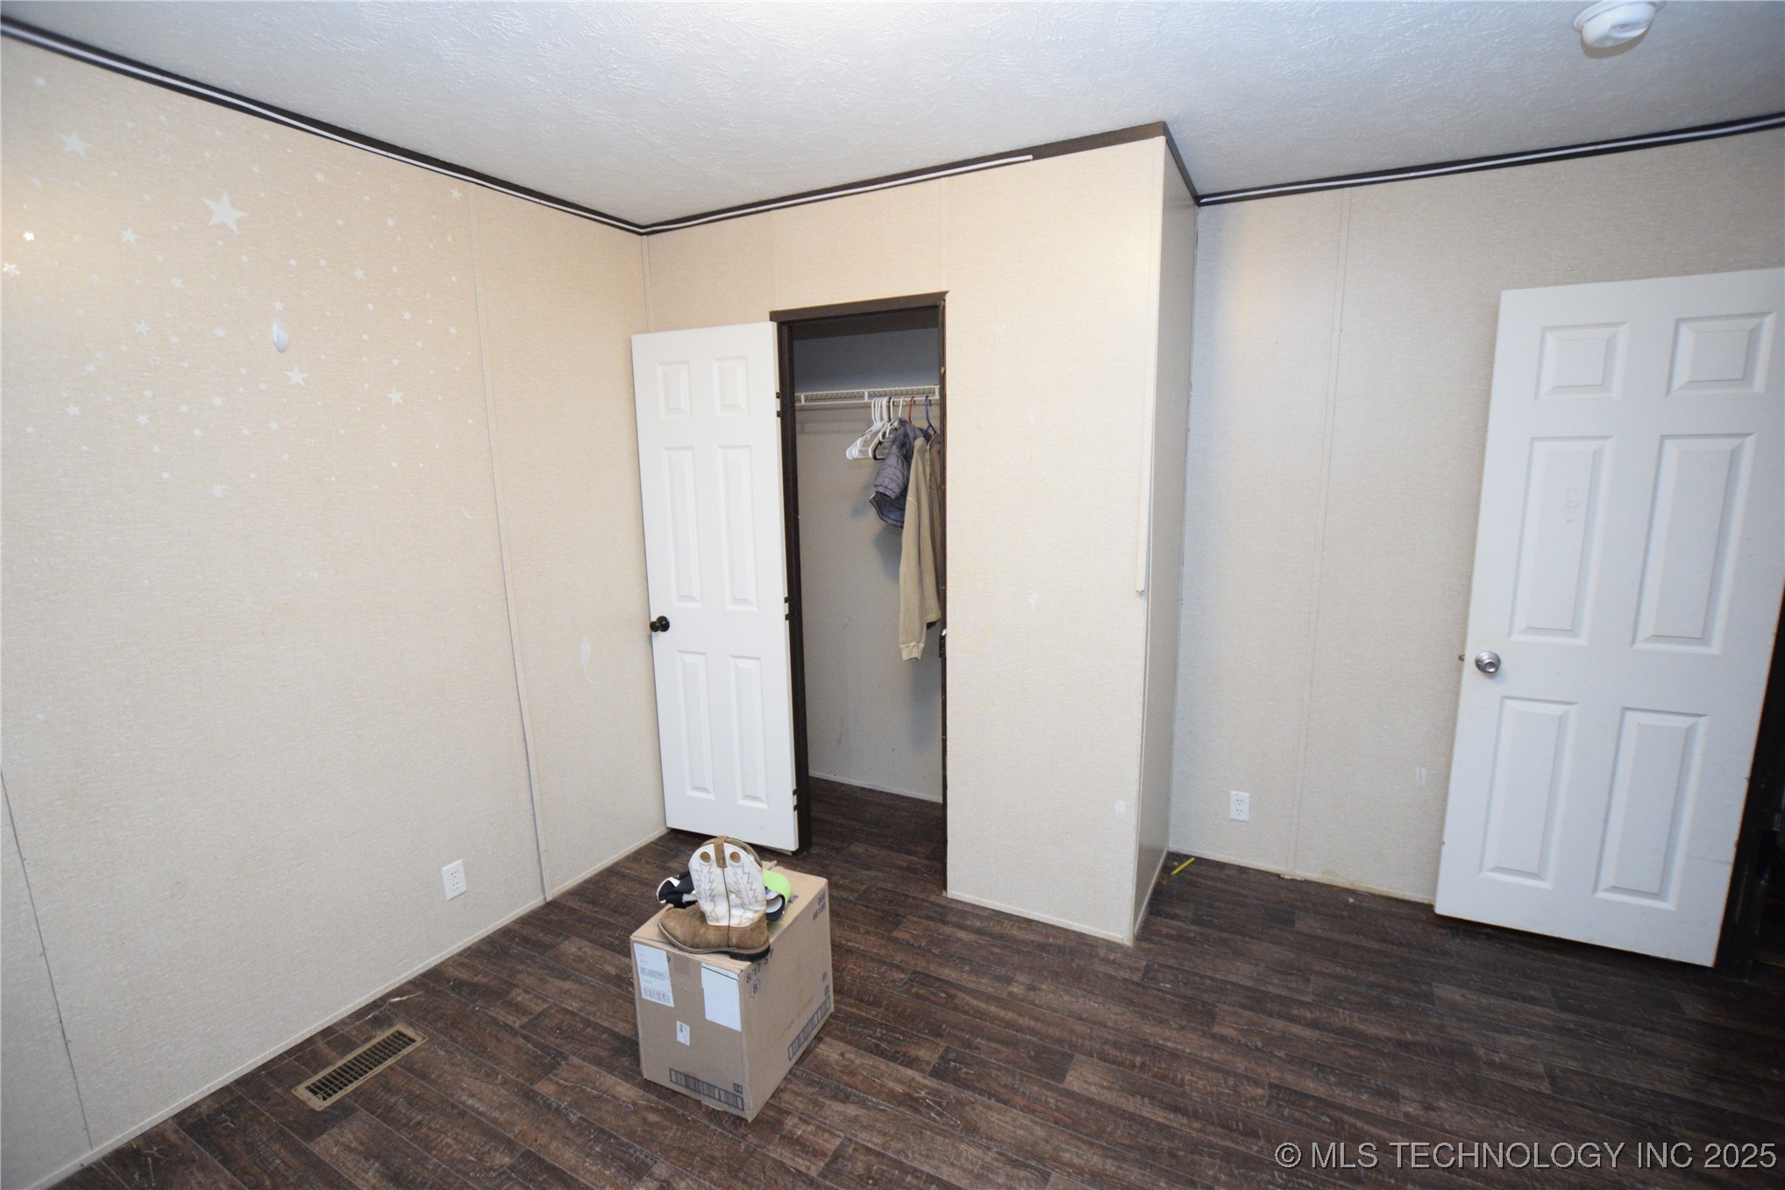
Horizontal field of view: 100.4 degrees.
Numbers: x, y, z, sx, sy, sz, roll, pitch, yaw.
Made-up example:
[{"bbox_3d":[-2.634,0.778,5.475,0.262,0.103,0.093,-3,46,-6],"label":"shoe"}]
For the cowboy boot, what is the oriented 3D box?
[{"bbox_3d":[-0.439,0.715,1.804,0.288,0.290,0.115,2,10,16],"label":"cowboy boot"}]

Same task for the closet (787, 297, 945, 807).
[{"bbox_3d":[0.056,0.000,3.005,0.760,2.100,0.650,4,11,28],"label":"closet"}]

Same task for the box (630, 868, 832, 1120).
[{"bbox_3d":[-0.412,1.031,2.011,0.328,0.403,0.412,3,11,25],"label":"box"}]

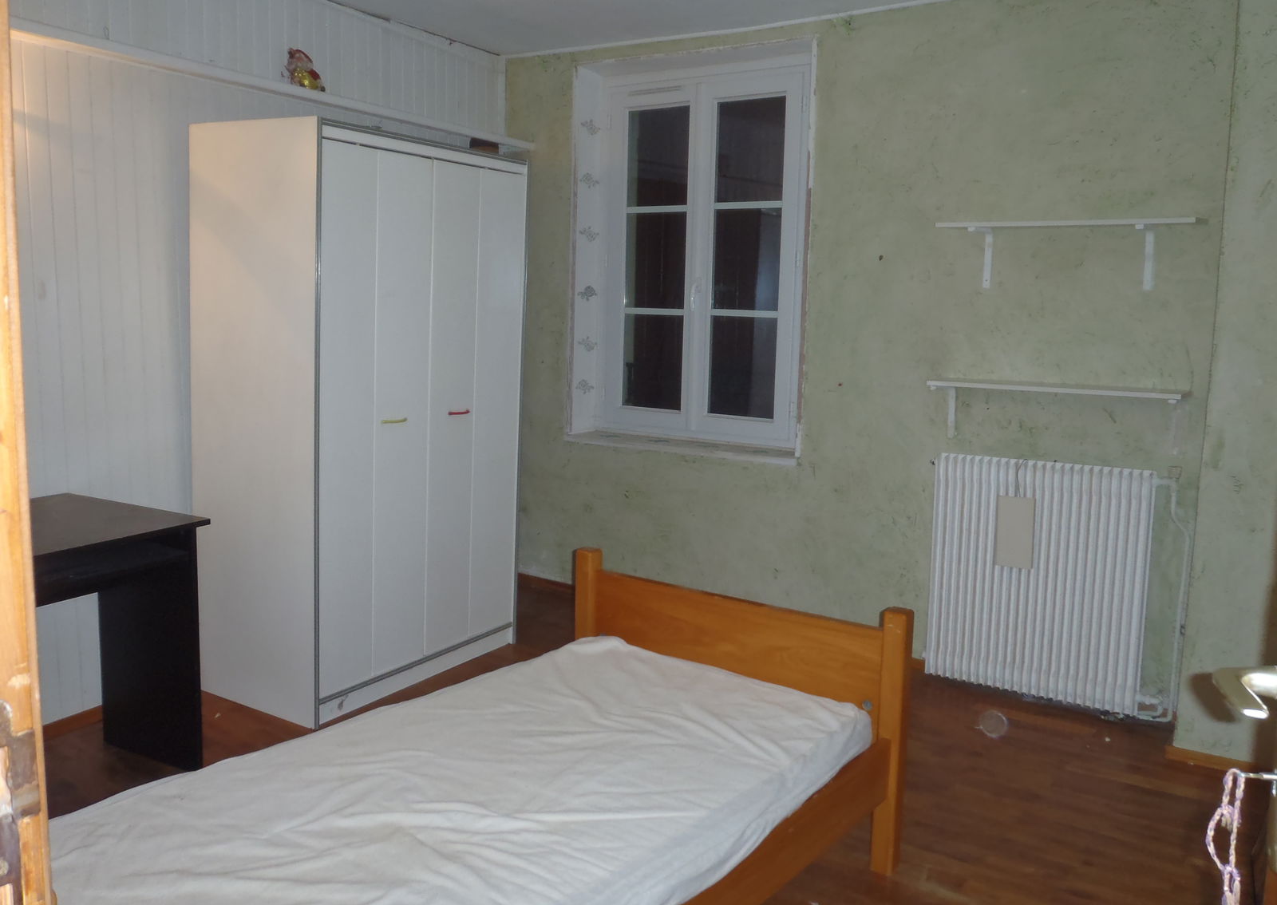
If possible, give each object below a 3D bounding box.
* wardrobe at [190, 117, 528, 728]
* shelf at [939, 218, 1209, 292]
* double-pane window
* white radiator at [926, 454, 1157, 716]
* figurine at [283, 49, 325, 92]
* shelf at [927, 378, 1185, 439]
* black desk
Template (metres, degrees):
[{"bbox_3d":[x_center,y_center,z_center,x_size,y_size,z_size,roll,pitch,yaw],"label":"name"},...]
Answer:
[{"bbox_3d":[-0.985,-0.135,3.738,0.601,1.875,1.017,6,9,30],"label":"wardrobe"},{"bbox_3d":[1.425,-0.662,3.479,0.795,0.222,0.252,6,9,30],"label":"shelf"},{"bbox_3d":[0.278,-0.849,4.538,0.997,1.580,0.082,6,9,30],"label":"double-pane window"},{"bbox_3d":[1.417,0.448,3.688,0.717,0.835,0.120,6,9,30],"label":"white radiator"},{"bbox_3d":[-1.177,-1.331,3.623,0.140,0.155,0.105,-3,10,-31],"label":"figurine"},{"bbox_3d":[1.420,-0.117,3.552,0.796,0.228,0.252,6,9,30],"label":"shelf"},{"bbox_3d":[-1.685,0.577,2.625,0.612,0.748,0.950,6,9,30],"label":"black desk"}]

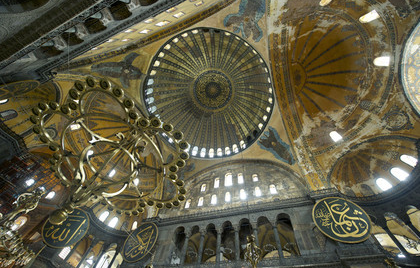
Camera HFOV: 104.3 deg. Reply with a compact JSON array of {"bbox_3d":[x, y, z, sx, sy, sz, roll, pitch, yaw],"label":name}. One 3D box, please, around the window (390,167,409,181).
[{"bbox_3d":[31.313,6.589,26.980,0.355,2.537,1.320,15,-61,-2],"label":"window"}]

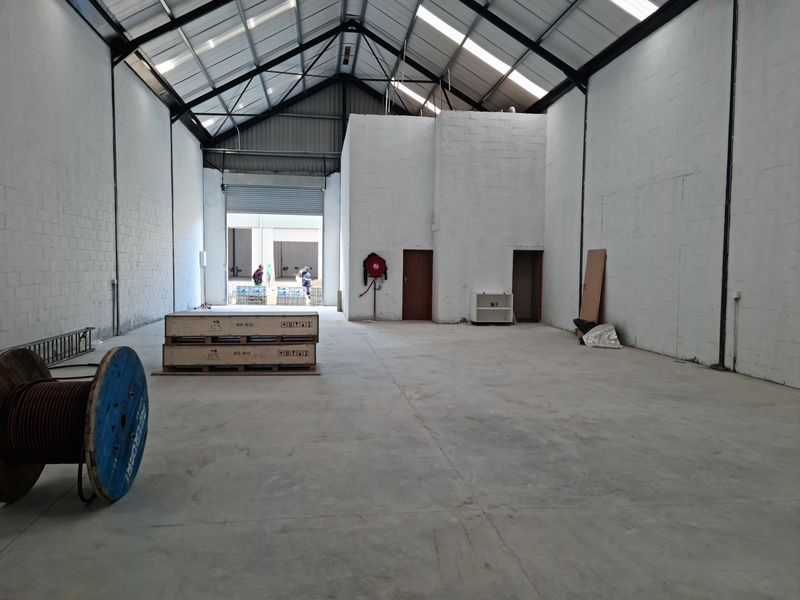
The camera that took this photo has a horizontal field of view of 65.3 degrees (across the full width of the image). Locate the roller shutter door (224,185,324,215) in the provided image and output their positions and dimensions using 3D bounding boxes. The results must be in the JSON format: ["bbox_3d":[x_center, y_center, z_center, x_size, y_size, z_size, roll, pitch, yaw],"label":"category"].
[{"bbox_3d":[-4.746,-3.778,23.810,3.680,1.050,0.150,0,3,-8],"label":"roller shutter door"}]

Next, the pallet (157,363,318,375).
[{"bbox_3d":[-2.333,0.978,9.232,2.170,0.125,0.640,0,3,-8],"label":"pallet"}]

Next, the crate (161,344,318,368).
[{"bbox_3d":[-2.326,0.763,9.241,2.140,0.306,0.620,0,3,-8],"label":"crate"}]

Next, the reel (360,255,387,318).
[{"bbox_3d":[-0.735,-0.373,17.724,0.750,1.920,0.300,0,3,-8],"label":"reel"}]

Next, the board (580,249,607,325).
[{"bbox_3d":[4.459,-0.162,14.466,0.030,2.000,0.940,6,2,-8],"label":"board"}]

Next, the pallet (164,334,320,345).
[{"bbox_3d":[-2.286,0.557,9.235,2.140,0.110,0.620,0,3,-8],"label":"pallet"}]

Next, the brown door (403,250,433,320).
[{"bbox_3d":[0.523,-0.421,18.050,0.860,2.030,0.070,0,3,-8],"label":"brown door"}]

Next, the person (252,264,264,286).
[{"bbox_3d":[-6.291,-0.738,27.715,0.480,1.640,0.500,0,3,-8],"label":"person"}]

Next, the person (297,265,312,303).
[{"bbox_3d":[-4.263,-0.693,27.482,0.650,1.600,0.500,1,3,12],"label":"person"}]

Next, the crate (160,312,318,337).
[{"bbox_3d":[-2.284,0.351,9.223,2.140,0.306,0.620,0,3,-8],"label":"crate"}]

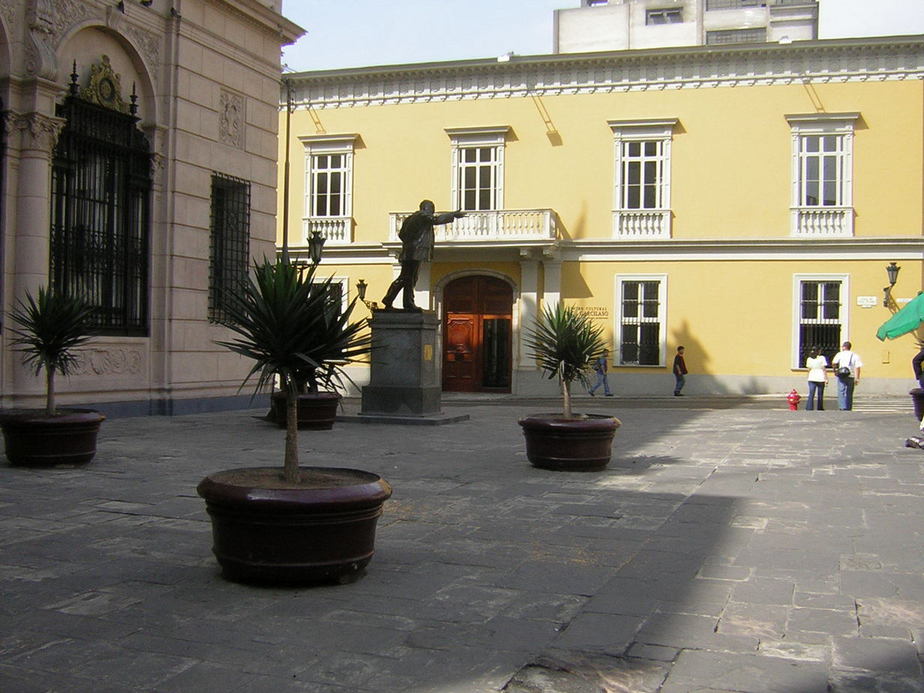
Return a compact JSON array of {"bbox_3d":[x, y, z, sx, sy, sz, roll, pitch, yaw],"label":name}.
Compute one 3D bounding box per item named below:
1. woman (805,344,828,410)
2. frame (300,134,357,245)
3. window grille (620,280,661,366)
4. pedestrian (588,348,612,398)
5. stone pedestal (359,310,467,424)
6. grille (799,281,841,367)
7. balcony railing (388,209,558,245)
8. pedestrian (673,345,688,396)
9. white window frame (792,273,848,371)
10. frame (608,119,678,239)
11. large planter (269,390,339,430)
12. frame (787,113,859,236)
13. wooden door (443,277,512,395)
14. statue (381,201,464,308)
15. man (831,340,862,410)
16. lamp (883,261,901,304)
[{"bbox_3d":[9.112,0.810,24.700,0.540,1.661,0.340,1,0,9],"label":"woman"},{"bbox_3d":[-4.935,-5.796,35.453,2.281,4.055,0.450,1,0,15],"label":"frame"},{"bbox_3d":[6.029,-0.775,32.406,1.282,2.863,0.080,1,0,16],"label":"window grille"},{"bbox_3d":[4.540,0.852,31.500,0.750,1.600,0.520,1,0,16],"label":"pedestrian"},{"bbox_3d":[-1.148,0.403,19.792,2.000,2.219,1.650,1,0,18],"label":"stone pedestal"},{"bbox_3d":[11.479,-0.721,30.807,1.218,2.754,0.080,1,0,16],"label":"grille"},{"bbox_3d":[0.381,-4.107,33.433,5.757,1.059,1.250,1,0,16],"label":"balcony railing"},{"bbox_3d":[7.140,0.810,31.400,0.420,1.634,0.480,1,0,21],"label":"pedestrian"},{"bbox_3d":[11.479,-0.791,30.807,1.681,2.987,0.220,1,0,16],"label":"white window frame"},{"bbox_3d":[6.124,-5.676,32.510,2.269,4.047,0.450,1,0,15],"label":"frame"},{"bbox_3d":[-2.944,1.195,18.224,1.340,0.603,1.340,1,0,0],"label":"large planter"},{"bbox_3d":[11.489,-5.408,30.700,2.146,3.967,0.450,1,0,16],"label":"frame"},{"bbox_3d":[0.553,-0.473,34.271,2.719,4.262,0.300,1,0,15],"label":"wooden door"},{"bbox_3d":[-0.781,-1.870,19.707,1.730,2.339,0.800,1,0,14],"label":"statue"},{"bbox_3d":[9.896,0.760,24.700,0.660,1.761,0.380,1,0,-3],"label":"man"},{"bbox_3d":[13.448,-1.977,30.157,0.450,1.381,1.050,1,0,15],"label":"lamp"}]

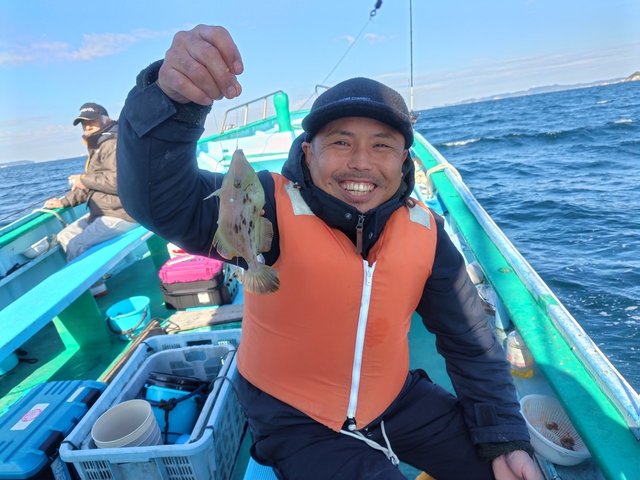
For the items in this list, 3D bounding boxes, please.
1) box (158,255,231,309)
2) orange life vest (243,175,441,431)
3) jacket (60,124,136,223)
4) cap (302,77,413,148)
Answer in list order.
[{"bbox_3d":[-0.759,0.253,2.560,0.340,0.250,0.260,-6,15,7],"label":"box"},{"bbox_3d":[0.020,0.116,0.890,0.370,0.480,0.280,5,13,-6],"label":"orange life vest"},{"bbox_3d":[-1.466,-0.464,2.880,0.520,0.660,0.500,-12,16,-14],"label":"jacket"},{"bbox_3d":[0.067,-0.245,0.785,0.185,0.125,0.260,5,13,-2],"label":"cap"}]

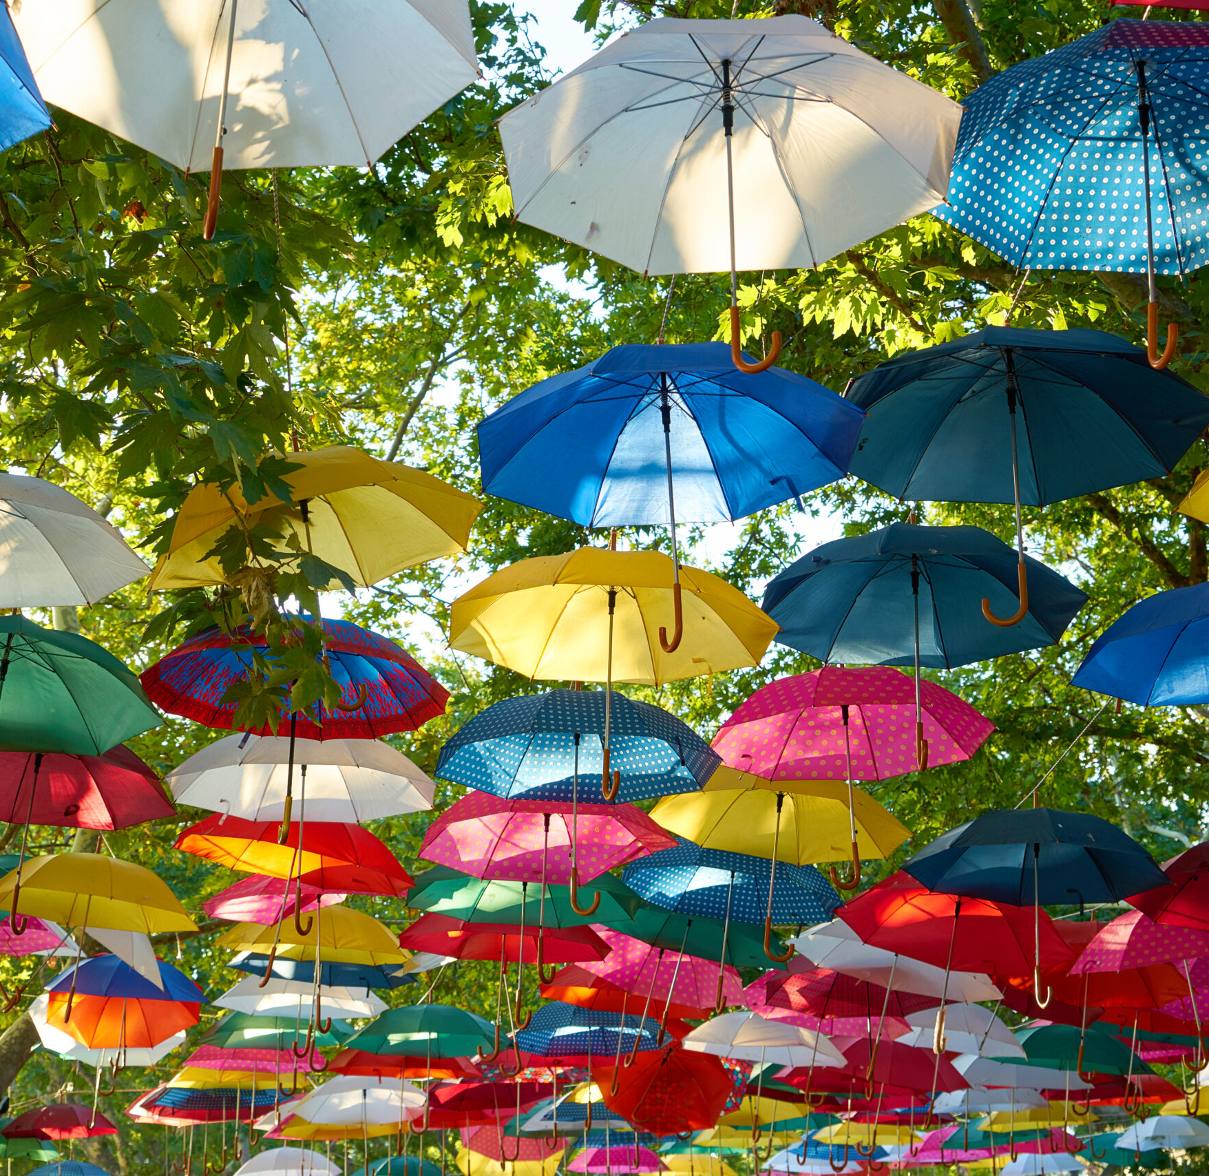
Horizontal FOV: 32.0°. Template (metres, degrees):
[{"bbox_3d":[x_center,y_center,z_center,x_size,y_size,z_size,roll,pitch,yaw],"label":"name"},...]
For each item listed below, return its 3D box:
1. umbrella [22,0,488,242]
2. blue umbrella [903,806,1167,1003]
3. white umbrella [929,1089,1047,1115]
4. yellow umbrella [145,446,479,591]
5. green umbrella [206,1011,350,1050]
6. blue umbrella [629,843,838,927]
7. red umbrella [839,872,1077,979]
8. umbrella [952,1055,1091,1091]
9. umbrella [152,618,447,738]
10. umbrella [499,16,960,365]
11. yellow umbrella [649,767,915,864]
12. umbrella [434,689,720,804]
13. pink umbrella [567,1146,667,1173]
[{"bbox_3d":[-0.732,-1.025,4.074,1.000,0.790,1.000,7,-26,-12],"label":"umbrella"},{"bbox_3d":[1.654,1.203,8.001,1.000,0.760,1.000,-1,-21,12],"label":"blue umbrella"},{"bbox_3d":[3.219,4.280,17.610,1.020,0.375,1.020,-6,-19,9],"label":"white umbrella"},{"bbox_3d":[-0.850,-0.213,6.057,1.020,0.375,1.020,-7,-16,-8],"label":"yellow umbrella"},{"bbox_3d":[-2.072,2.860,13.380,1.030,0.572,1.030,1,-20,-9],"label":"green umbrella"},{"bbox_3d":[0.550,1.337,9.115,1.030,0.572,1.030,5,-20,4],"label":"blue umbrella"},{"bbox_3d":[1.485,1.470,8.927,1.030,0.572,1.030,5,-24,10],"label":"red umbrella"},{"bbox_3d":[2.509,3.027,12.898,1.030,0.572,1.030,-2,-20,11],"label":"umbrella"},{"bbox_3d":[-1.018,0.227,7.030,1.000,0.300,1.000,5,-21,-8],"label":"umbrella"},{"bbox_3d":[0.269,-0.821,4.467,1.030,0.811,1.030,-2,-19,4],"label":"umbrella"},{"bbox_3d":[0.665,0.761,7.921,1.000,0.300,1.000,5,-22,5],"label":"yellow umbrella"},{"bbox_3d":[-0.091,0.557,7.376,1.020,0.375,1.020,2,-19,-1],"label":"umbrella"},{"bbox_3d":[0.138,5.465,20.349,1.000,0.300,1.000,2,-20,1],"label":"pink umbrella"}]

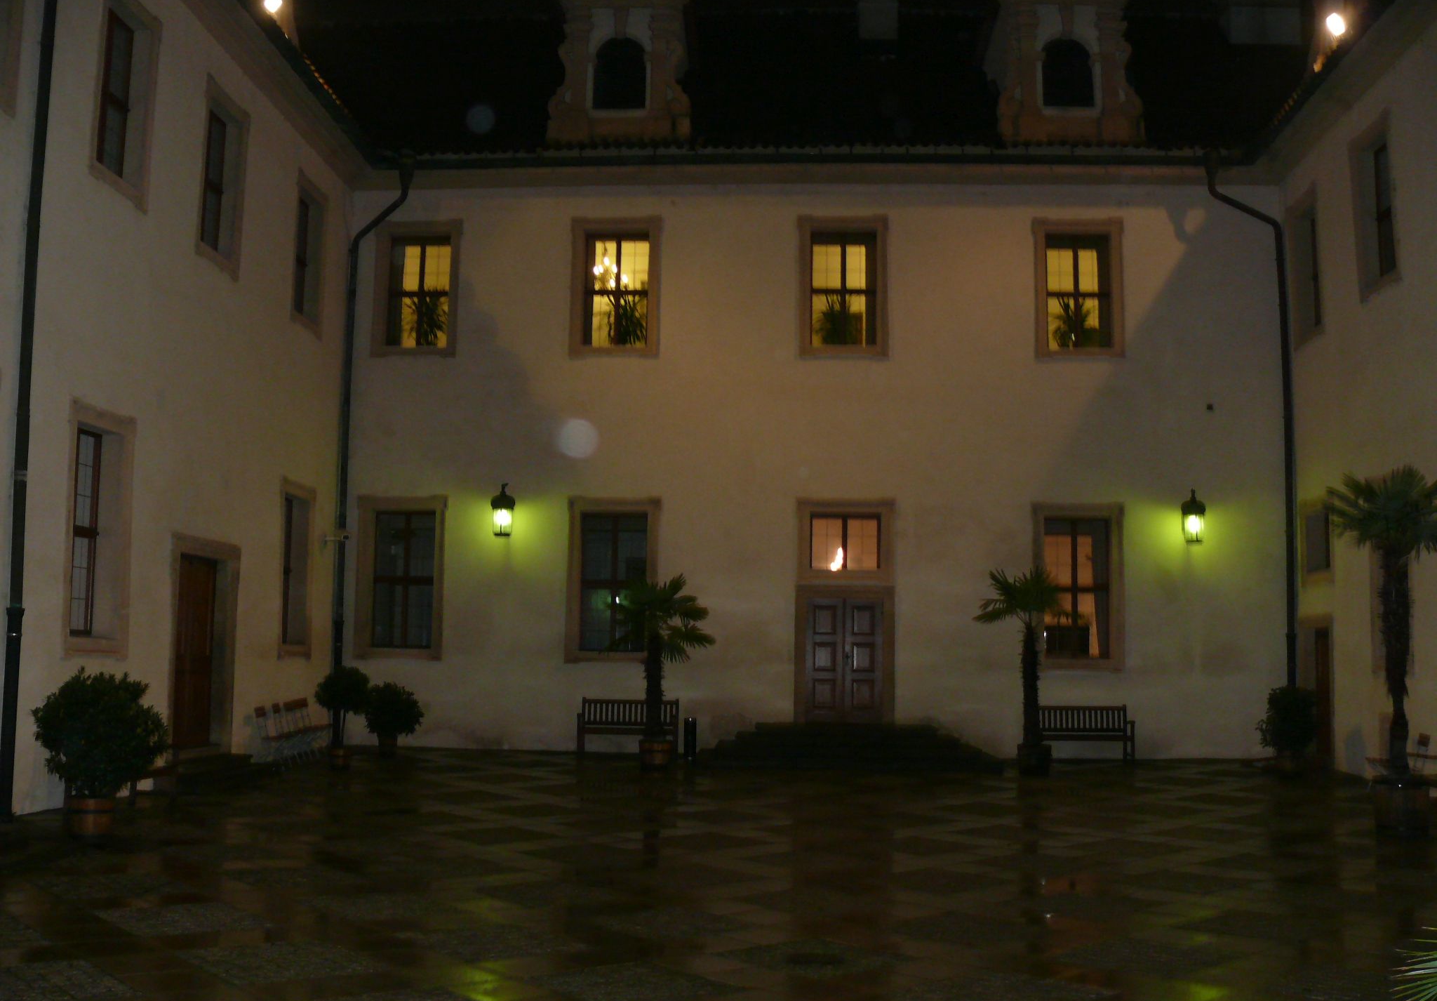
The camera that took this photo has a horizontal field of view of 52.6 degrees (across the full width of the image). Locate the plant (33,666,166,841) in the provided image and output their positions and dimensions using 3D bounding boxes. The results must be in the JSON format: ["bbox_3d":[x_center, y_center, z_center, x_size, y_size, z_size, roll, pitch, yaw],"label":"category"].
[{"bbox_3d":[-5.162,2.105,12.124,1.139,1.343,1.139,0,-6,3],"label":"plant"}]

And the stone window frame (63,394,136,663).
[{"bbox_3d":[-6.595,0.355,15.310,0.250,2.607,1.442,0,-6,3],"label":"stone window frame"}]

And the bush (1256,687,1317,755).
[{"bbox_3d":[8.176,3.159,20.912,0.871,0.992,0.871,0,-6,3],"label":"bush"}]

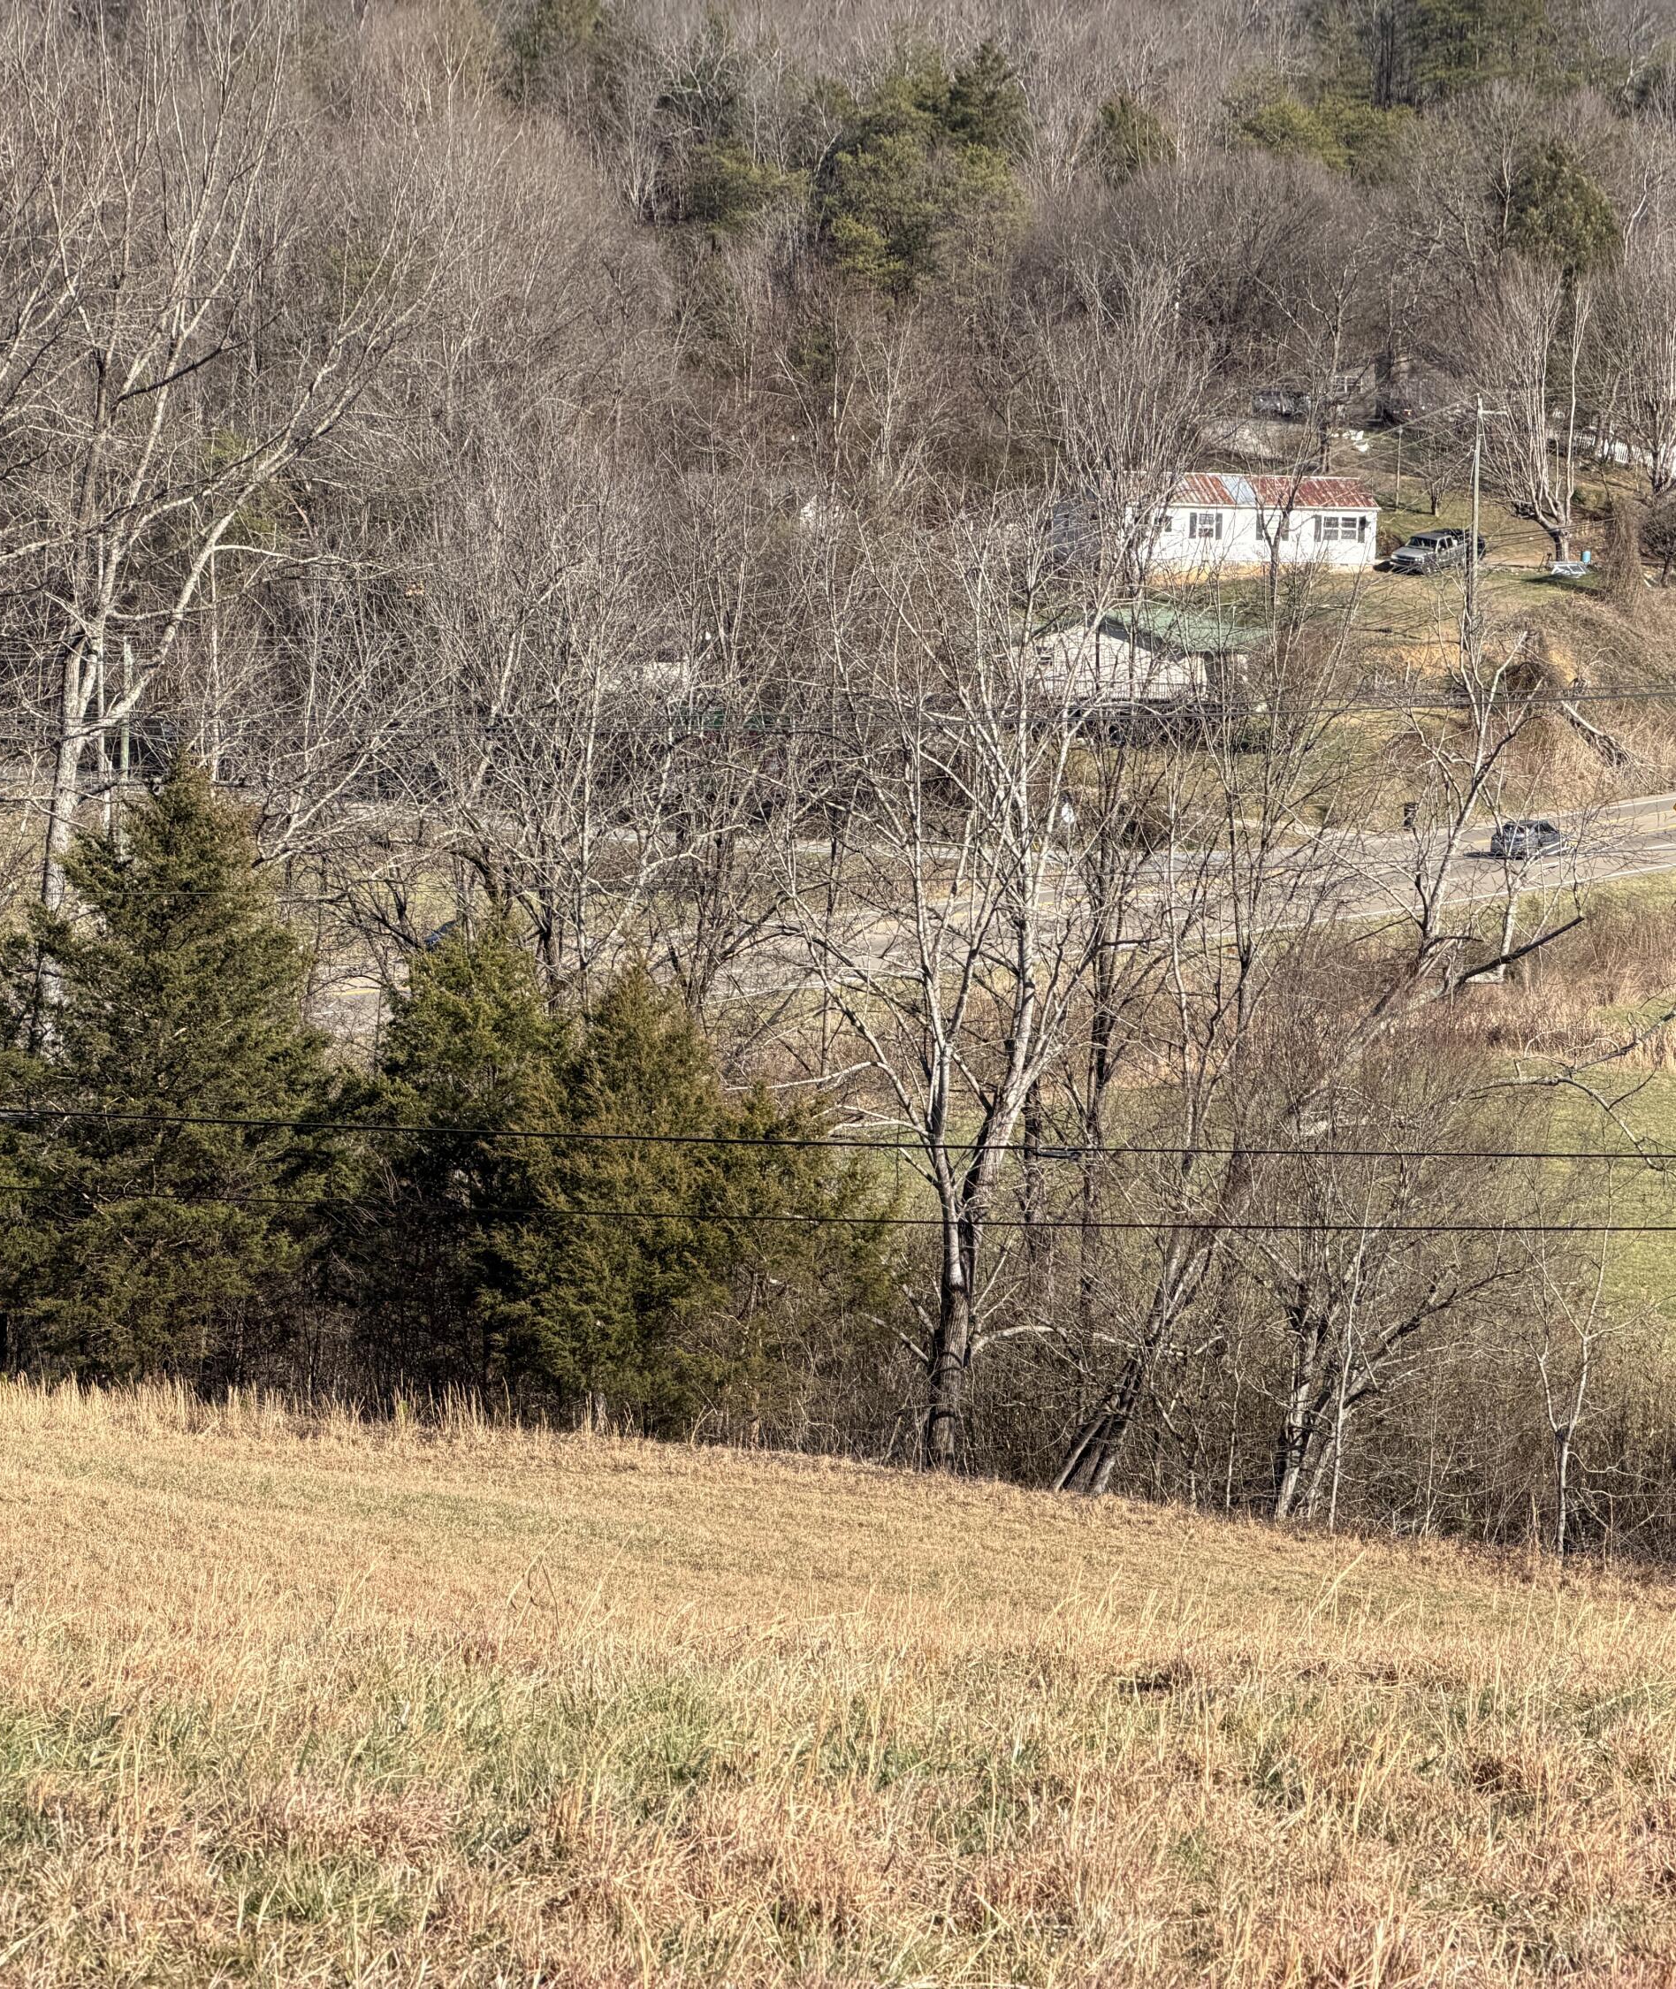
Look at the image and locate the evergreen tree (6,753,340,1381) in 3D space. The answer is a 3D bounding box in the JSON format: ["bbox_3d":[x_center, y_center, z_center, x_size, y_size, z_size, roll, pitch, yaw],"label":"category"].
[{"bbox_3d":[-9.289,1.114,107.000,4.500,8.900,4.500,0,6,0],"label":"evergreen tree"}]

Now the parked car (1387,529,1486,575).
[{"bbox_3d":[31.763,-23.362,405.000,1.980,1.850,5.700,5,11,39],"label":"parked car"}]

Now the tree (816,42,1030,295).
[{"bbox_3d":[6.397,-60.812,570.000,15.500,20.000,14.500,0,6,0],"label":"tree"}]

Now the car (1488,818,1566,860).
[{"bbox_3d":[30.303,-6.817,337.000,1.800,1.500,4.500,3,6,25],"label":"car"}]

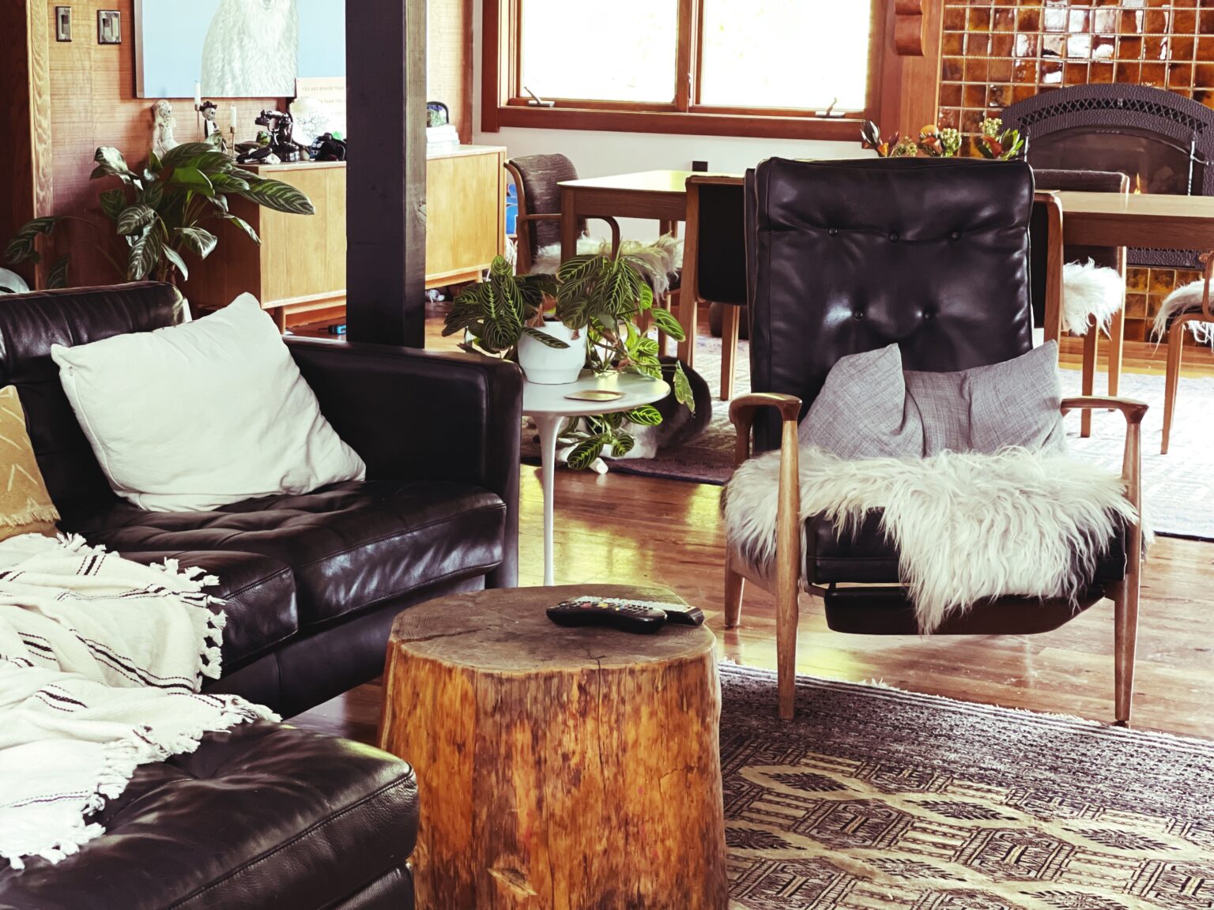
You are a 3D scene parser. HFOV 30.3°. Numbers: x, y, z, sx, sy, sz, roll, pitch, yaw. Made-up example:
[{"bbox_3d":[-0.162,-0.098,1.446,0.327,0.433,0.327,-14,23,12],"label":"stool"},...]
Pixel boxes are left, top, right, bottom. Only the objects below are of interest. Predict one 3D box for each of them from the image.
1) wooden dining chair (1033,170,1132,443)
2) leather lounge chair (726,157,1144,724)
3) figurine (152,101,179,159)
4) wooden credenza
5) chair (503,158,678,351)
[{"bbox_3d":[1.427,-0.526,7.429,0.500,0.810,0.560,6,12,24],"label":"wooden dining chair"},{"bbox_3d":[0.644,-0.064,4.487,0.710,1.000,0.840,1,11,-4],"label":"leather lounge chair"},{"bbox_3d":[-1.582,-1.185,8.154,0.125,0.230,0.105,6,12,24],"label":"figurine"},{"bbox_3d":[-1.053,-0.850,9.000,0.465,0.730,1.950,6,12,24],"label":"wooden credenza"},{"bbox_3d":[0.007,-0.616,7.718,0.570,0.810,0.560,6,12,24],"label":"chair"}]

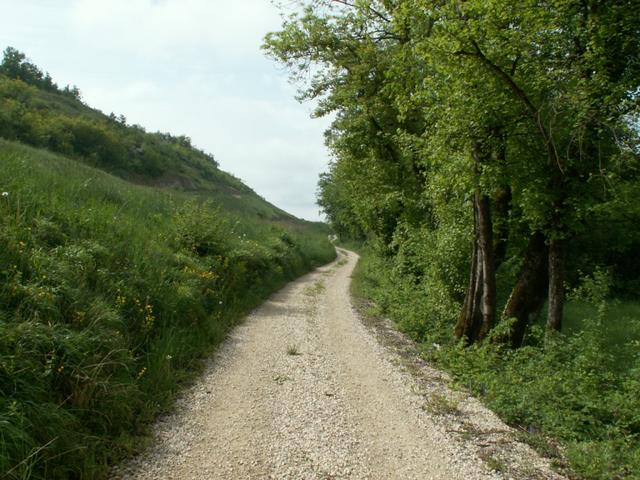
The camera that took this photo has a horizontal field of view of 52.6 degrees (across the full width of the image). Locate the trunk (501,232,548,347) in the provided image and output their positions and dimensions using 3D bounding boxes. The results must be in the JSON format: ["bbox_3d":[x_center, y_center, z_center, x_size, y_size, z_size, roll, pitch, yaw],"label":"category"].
[{"bbox_3d":[3.260,0.800,10.200,0.500,1.850,0.450,14,0,0],"label":"trunk"}]

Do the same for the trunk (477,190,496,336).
[{"bbox_3d":[2.580,0.400,10.000,0.290,2.280,0.290,0,0,0],"label":"trunk"}]

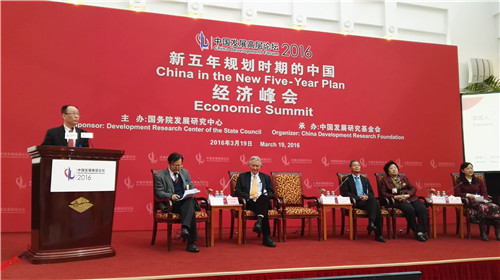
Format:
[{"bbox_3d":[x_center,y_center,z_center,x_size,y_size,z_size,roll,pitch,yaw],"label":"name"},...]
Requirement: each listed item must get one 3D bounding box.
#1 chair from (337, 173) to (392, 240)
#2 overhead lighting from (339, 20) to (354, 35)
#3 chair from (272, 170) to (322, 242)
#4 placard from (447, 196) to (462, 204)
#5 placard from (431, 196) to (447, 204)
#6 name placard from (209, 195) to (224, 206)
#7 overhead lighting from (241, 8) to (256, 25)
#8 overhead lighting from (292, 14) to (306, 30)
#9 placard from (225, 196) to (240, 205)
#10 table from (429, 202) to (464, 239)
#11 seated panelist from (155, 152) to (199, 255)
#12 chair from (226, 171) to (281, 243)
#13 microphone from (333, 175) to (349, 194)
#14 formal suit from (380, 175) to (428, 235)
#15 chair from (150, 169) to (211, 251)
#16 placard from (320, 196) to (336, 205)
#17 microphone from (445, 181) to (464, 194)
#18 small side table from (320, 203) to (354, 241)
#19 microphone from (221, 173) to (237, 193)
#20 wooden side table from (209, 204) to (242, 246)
[{"bbox_3d":[1.841,1.057,6.055,0.610,1.030,0.660,1,-8,-9],"label":"chair"},{"bbox_3d":[2.150,-2.497,8.246,0.270,0.300,0.240,2,-6,-13],"label":"overhead lighting"},{"bbox_3d":[0.722,1.023,5.832,0.610,1.030,0.660,2,-8,-13],"label":"chair"},{"bbox_3d":[3.313,0.988,6.008,0.200,0.100,0.080,1,-6,0],"label":"placard"},{"bbox_3d":[3.055,0.985,6.007,0.200,0.100,0.080,1,-6,0],"label":"placard"},{"bbox_3d":[-0.468,0.860,5.124,0.200,0.100,0.080,5,-7,-33],"label":"name placard"},{"bbox_3d":[-0.022,-2.683,8.089,0.300,0.320,0.250,2,-8,-12],"label":"overhead lighting"},{"bbox_3d":[1.066,-2.531,7.986,0.270,0.300,0.240,2,-6,-13],"label":"overhead lighting"},{"bbox_3d":[-0.247,0.877,5.270,0.200,0.100,0.080,5,-7,-33],"label":"placard"},{"bbox_3d":[3.164,1.329,6.169,0.480,0.530,0.650,0,-7,4],"label":"table"},{"bbox_3d":[-0.894,0.790,4.986,0.540,1.260,0.800,5,-9,-33],"label":"seated panelist"},{"bbox_3d":[0.049,1.002,5.666,0.625,1.033,0.660,4,-7,-28],"label":"chair"},{"bbox_3d":[1.443,0.800,5.962,0.358,0.429,0.090,2,-6,-15],"label":"microphone"},{"bbox_3d":[2.550,1.037,6.152,0.560,0.900,0.750,2,-8,-12],"label":"formal suit"},{"bbox_3d":[-0.942,0.912,5.035,0.610,1.030,0.660,6,-9,-36],"label":"chair"},{"bbox_3d":[1.221,0.949,5.769,0.195,0.105,0.080,1,-8,-9],"label":"placard"},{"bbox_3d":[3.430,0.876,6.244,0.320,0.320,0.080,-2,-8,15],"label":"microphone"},{"bbox_3d":[1.299,1.287,5.910,0.480,0.530,0.650,1,-8,-9],"label":"small side table"},{"bbox_3d":[-0.344,0.716,5.438,0.301,0.453,0.090,5,-7,-33],"label":"microphone"},{"bbox_3d":[-0.472,1.209,5.359,0.500,0.546,0.590,5,-7,-33],"label":"wooden side table"}]

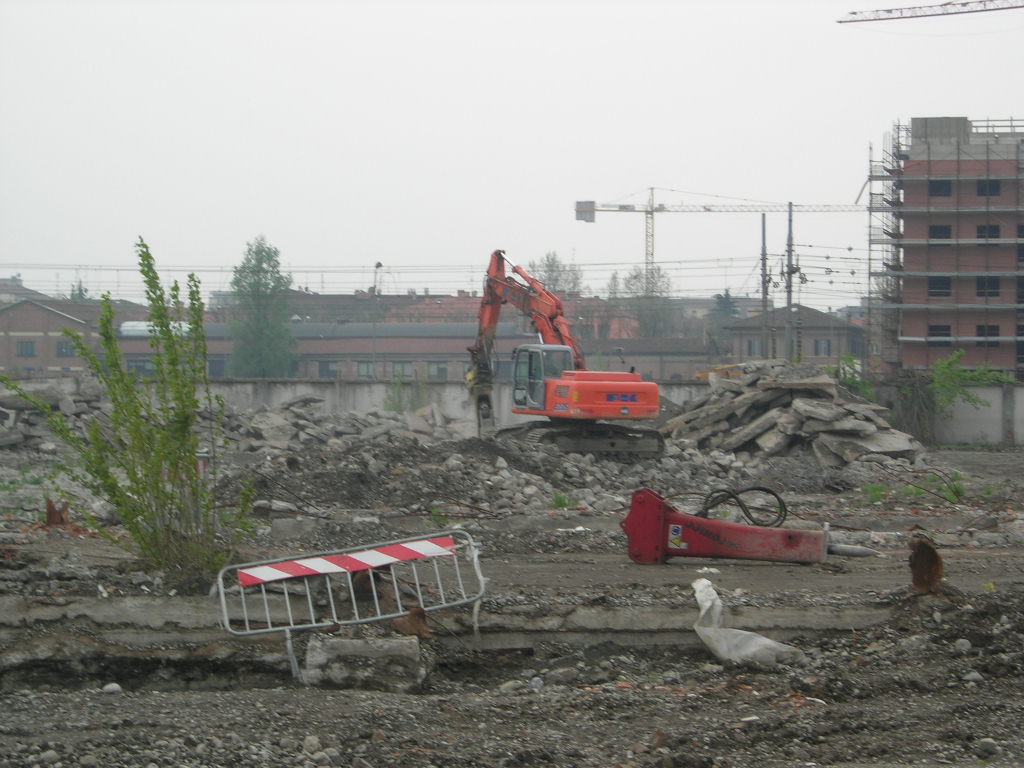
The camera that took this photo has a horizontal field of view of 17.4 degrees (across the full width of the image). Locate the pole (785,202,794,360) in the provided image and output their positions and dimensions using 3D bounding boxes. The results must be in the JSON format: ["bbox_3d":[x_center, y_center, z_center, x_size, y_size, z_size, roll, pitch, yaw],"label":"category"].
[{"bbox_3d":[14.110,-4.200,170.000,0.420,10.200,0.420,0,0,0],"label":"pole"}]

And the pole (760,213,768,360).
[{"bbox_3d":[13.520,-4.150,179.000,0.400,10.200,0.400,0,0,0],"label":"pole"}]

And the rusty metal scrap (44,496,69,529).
[{"bbox_3d":[-6.130,1.730,45.000,0.330,0.430,0.260,0,0,0],"label":"rusty metal scrap"}]

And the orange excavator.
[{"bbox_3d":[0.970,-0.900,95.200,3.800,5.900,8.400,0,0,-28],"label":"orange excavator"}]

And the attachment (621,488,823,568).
[{"bbox_3d":[2.070,1.390,32.500,2.080,0.750,0.520,0,0,5],"label":"attachment"}]

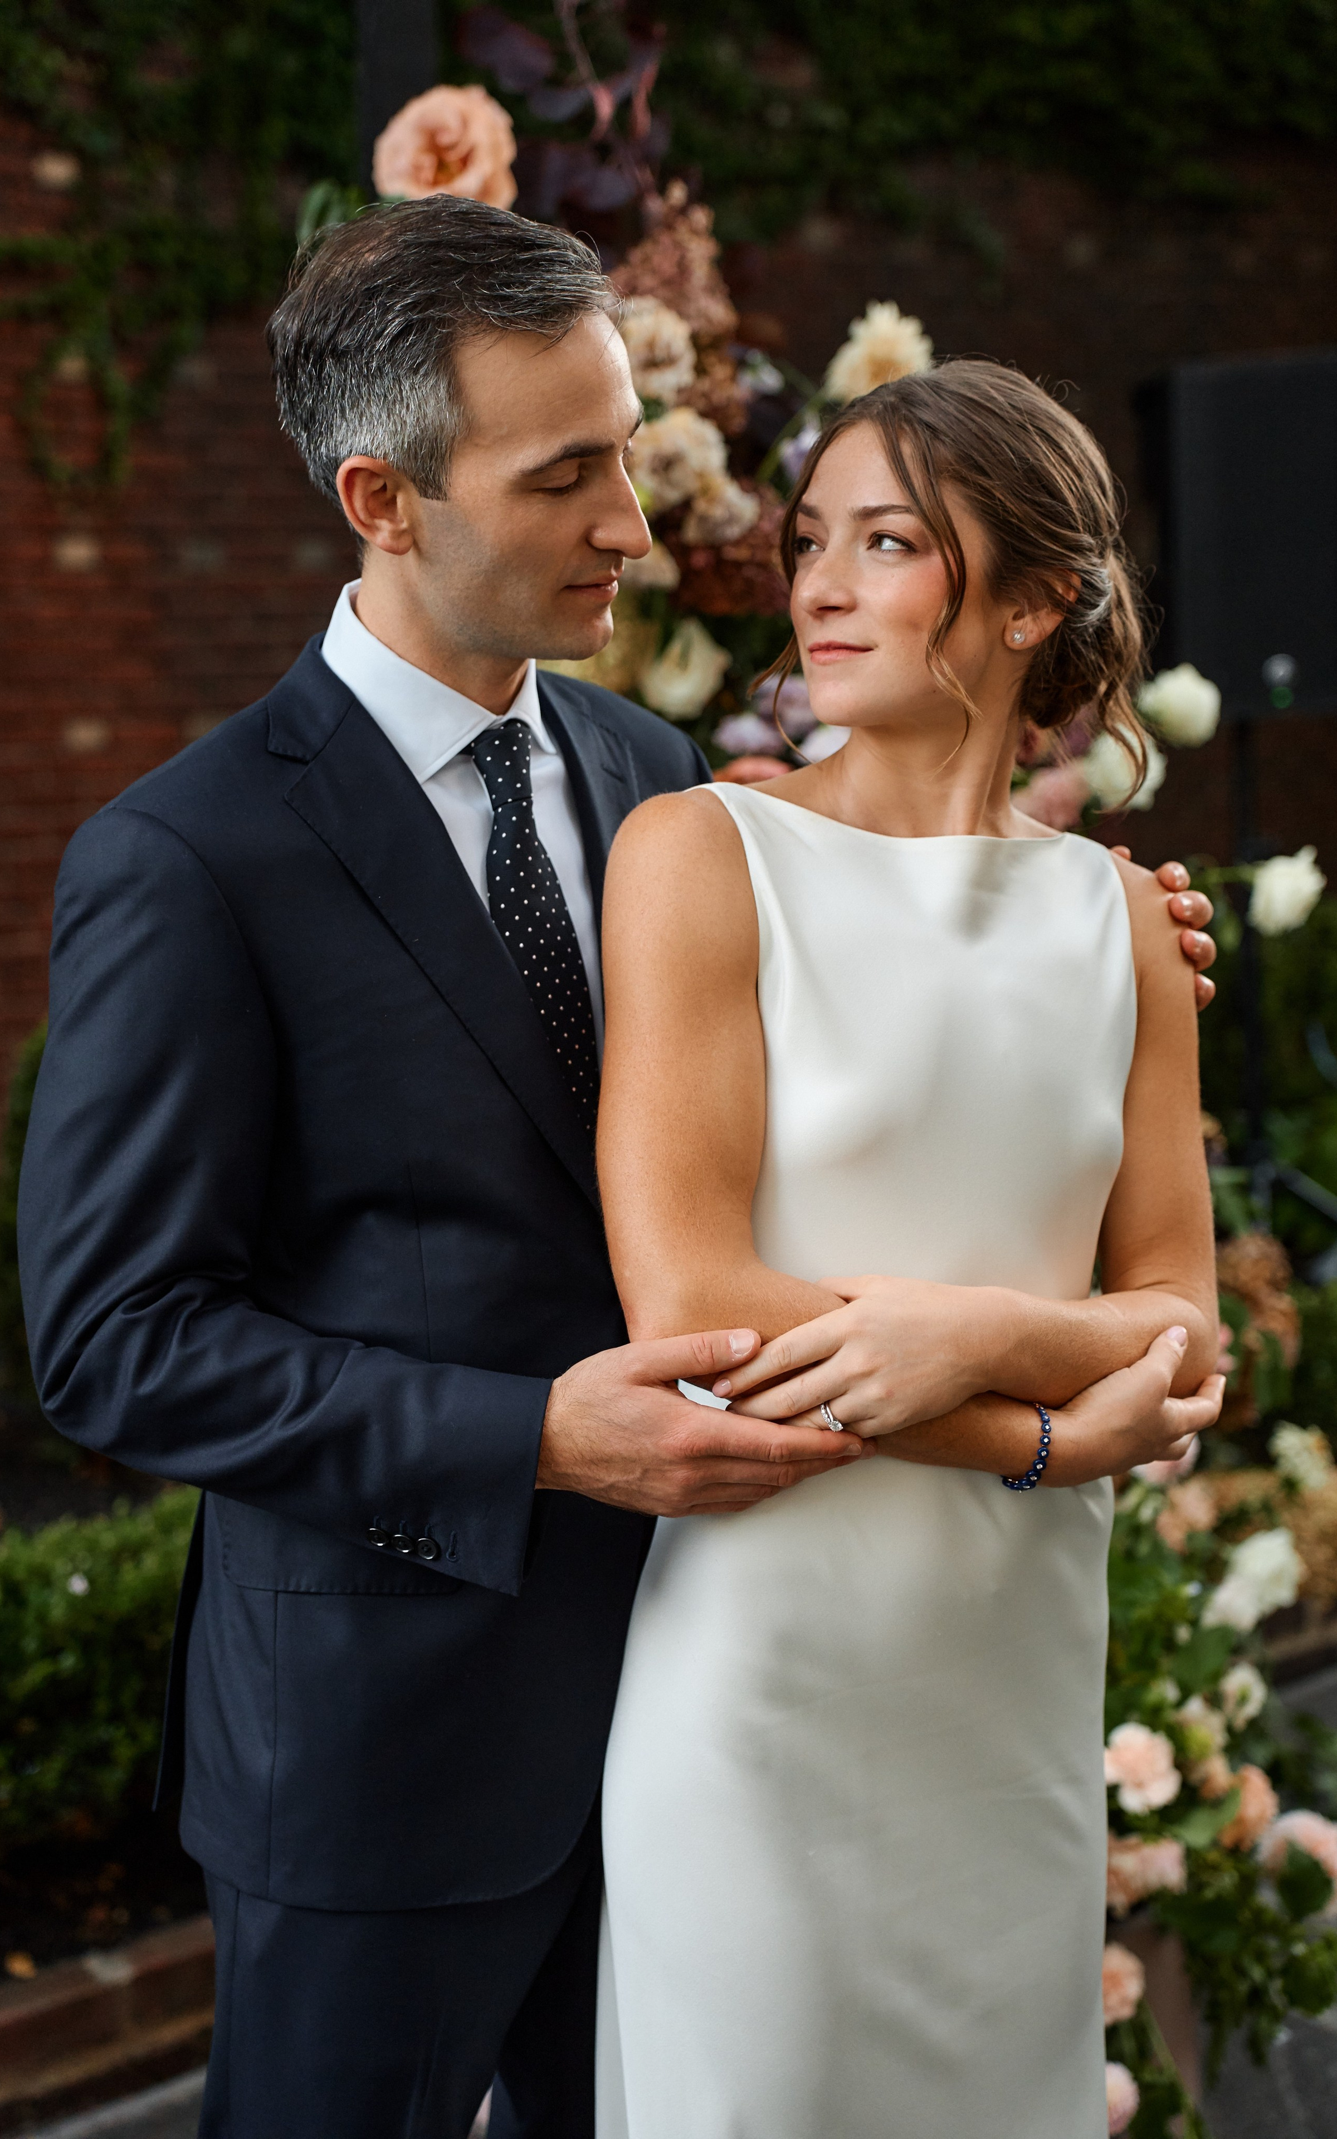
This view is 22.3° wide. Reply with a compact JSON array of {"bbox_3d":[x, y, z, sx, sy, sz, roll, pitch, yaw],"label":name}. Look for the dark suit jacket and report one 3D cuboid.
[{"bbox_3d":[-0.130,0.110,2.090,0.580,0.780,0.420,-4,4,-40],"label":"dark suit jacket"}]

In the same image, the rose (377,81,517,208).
[{"bbox_3d":[-0.194,-0.798,2.950,0.122,0.118,0.085,-2,3,-3],"label":"rose"}]

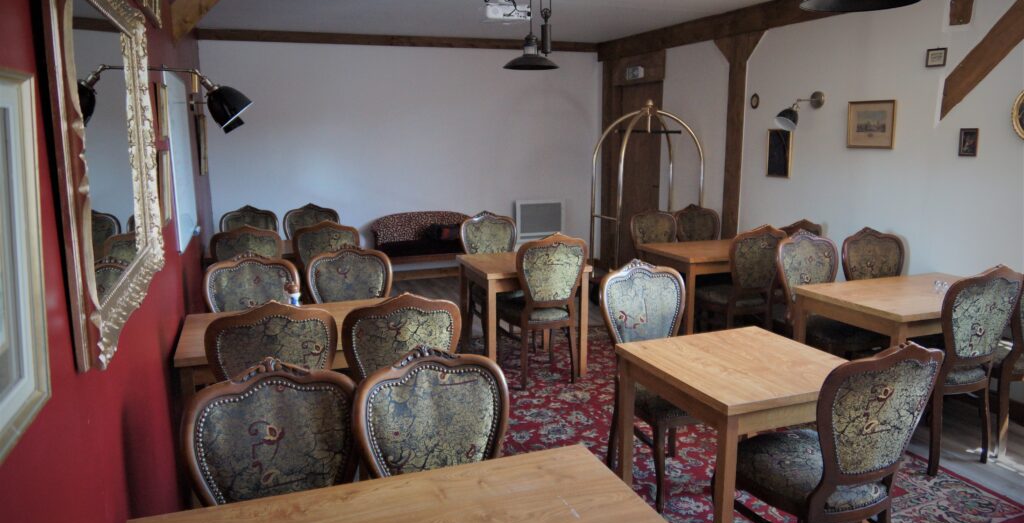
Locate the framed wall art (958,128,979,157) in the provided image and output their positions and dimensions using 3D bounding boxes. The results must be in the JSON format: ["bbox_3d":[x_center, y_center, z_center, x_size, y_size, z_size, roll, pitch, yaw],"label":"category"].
[{"bbox_3d":[2.643,-0.688,3.957,0.018,0.160,0.117,-4,11,-21],"label":"framed wall art"}]

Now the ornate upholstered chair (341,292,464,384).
[{"bbox_3d":[-0.500,0.564,2.996,0.490,1.000,0.575,-5,11,-20],"label":"ornate upholstered chair"}]

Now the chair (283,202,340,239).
[{"bbox_3d":[-1.704,0.018,5.960,0.490,1.000,0.590,-4,11,-21],"label":"chair"}]

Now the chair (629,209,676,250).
[{"bbox_3d":[1.259,0.085,5.531,0.490,1.000,0.560,-4,11,-21],"label":"chair"}]

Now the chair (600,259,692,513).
[{"bbox_3d":[0.710,0.532,3.137,0.490,1.000,0.590,-4,11,-21],"label":"chair"}]

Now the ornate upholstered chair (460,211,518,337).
[{"bbox_3d":[-0.103,0.149,5.165,0.490,1.000,0.575,-5,11,-20],"label":"ornate upholstered chair"}]

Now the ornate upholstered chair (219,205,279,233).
[{"bbox_3d":[-2.183,0.051,5.764,0.490,1.000,0.575,-5,11,-20],"label":"ornate upholstered chair"}]

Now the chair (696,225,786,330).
[{"bbox_3d":[1.598,0.211,4.838,0.490,1.000,0.560,-6,12,-28],"label":"chair"}]

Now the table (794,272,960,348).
[{"bbox_3d":[2.219,0.531,3.767,1.110,0.750,0.690,-4,11,-21],"label":"table"}]

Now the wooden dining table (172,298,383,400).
[{"bbox_3d":[-0.916,0.648,3.236,1.110,0.750,0.705,-4,11,-21],"label":"wooden dining table"}]

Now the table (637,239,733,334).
[{"bbox_3d":[1.610,0.256,5.190,1.110,0.755,0.695,-5,11,-20],"label":"table"}]

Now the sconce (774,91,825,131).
[{"bbox_3d":[2.096,-1.103,4.978,0.300,0.270,0.140,-4,11,-21],"label":"sconce"}]

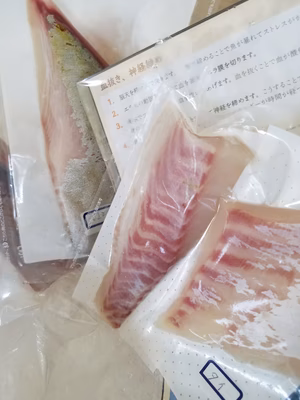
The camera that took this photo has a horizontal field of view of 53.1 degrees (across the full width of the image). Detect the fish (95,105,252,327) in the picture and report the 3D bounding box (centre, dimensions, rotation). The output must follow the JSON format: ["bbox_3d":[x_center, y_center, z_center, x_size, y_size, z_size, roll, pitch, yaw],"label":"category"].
[{"bbox_3d":[0.013,0.009,0.217,0.076,0.029,0.165,26,76,7],"label":"fish"}]

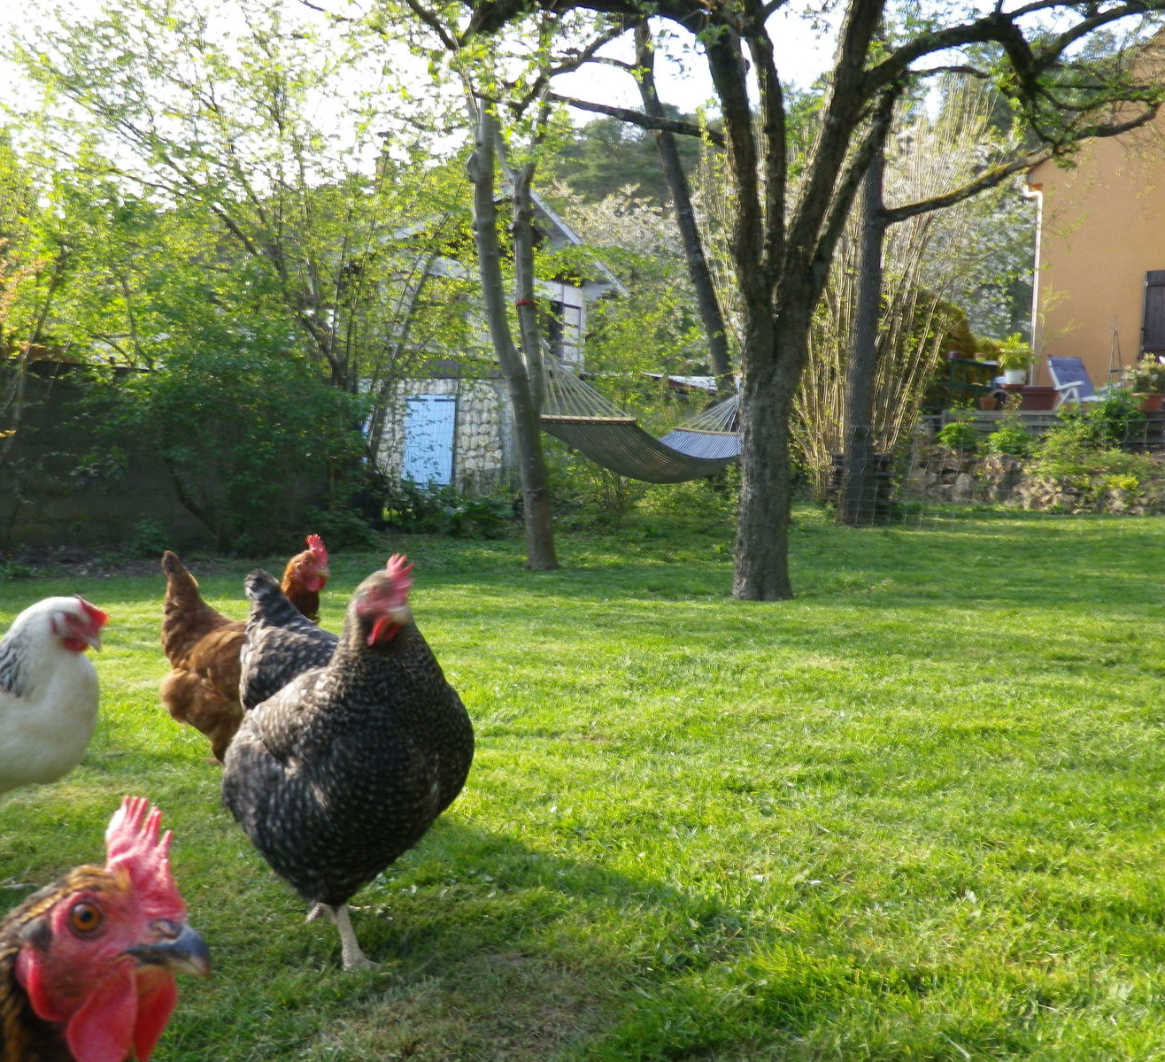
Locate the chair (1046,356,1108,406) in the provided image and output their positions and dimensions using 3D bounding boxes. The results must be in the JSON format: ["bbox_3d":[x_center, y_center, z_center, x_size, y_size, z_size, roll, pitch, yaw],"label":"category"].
[{"bbox_3d":[6.752,-1.947,16.000,0.620,0.870,0.880,0,4,-21],"label":"chair"}]

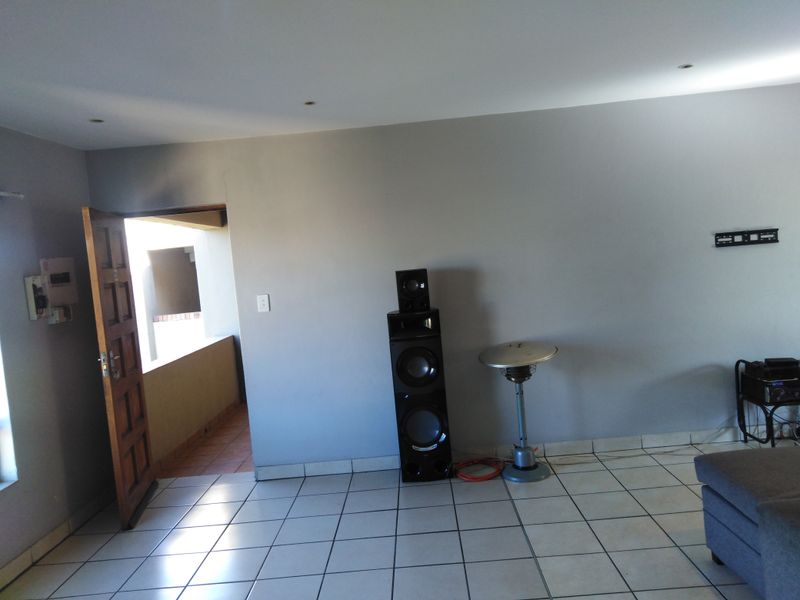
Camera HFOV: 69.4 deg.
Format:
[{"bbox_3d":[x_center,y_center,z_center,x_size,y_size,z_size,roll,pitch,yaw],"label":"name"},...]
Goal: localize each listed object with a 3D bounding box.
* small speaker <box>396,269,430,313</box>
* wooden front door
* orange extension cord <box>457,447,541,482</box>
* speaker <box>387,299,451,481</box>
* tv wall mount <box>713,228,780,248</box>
[{"bbox_3d":[0.091,-0.068,4.030,0.207,0.278,0.200,-6,3,2],"label":"small speaker"},{"bbox_3d":[-1.910,0.422,3.974,0.045,2.025,0.820,-6,3,-11],"label":"wooden front door"},{"bbox_3d":[0.669,1.161,4.027,0.560,0.060,0.350,-6,3,2],"label":"orange extension cord"},{"bbox_3d":[0.138,0.653,4.056,0.340,1.165,0.250,-6,3,2],"label":"speaker"},{"bbox_3d":[2.440,-0.432,4.061,0.430,0.096,0.030,-6,3,2],"label":"tv wall mount"}]

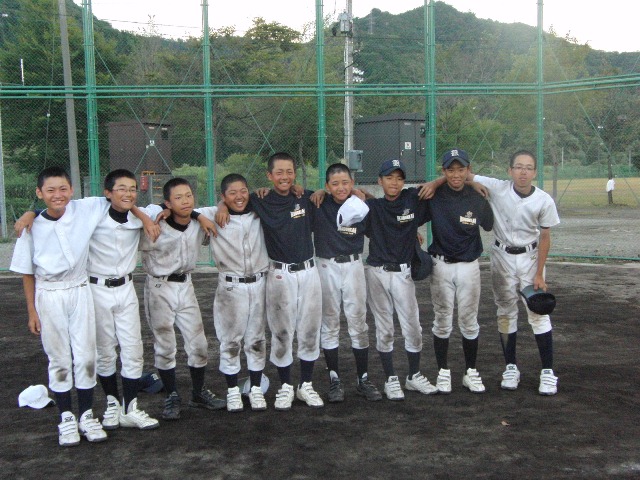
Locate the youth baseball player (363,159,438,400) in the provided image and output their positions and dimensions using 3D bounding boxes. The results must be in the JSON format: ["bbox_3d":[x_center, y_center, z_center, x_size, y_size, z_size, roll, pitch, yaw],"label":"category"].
[{"bbox_3d":[0.540,0.249,5.651,0.540,1.597,0.400,-1,5,0],"label":"youth baseball player"}]

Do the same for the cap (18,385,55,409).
[{"bbox_3d":[-1.895,1.034,5.556,0.240,0.130,0.180,3,6,40],"label":"cap"}]

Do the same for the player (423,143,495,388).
[{"bbox_3d":[0.964,0.202,5.746,0.540,1.659,0.400,0,5,8],"label":"player"}]

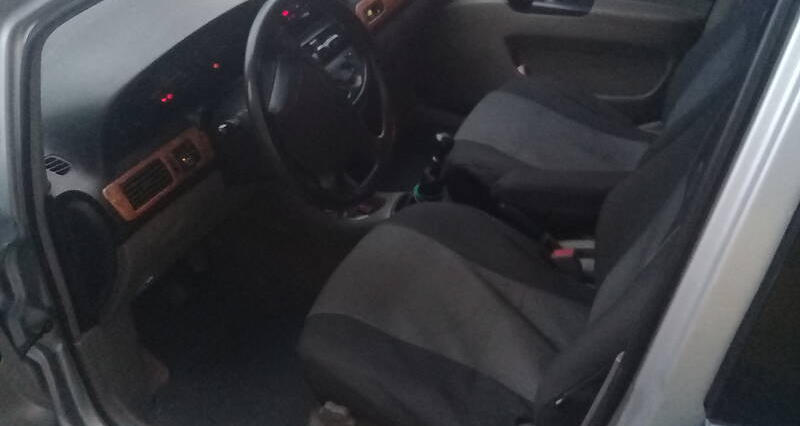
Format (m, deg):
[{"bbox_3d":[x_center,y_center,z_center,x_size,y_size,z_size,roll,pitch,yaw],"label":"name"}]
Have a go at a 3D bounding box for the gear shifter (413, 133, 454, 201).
[{"bbox_3d":[0.086,-0.104,1.702,0.080,0.185,0.080,12,39,22],"label":"gear shifter"}]

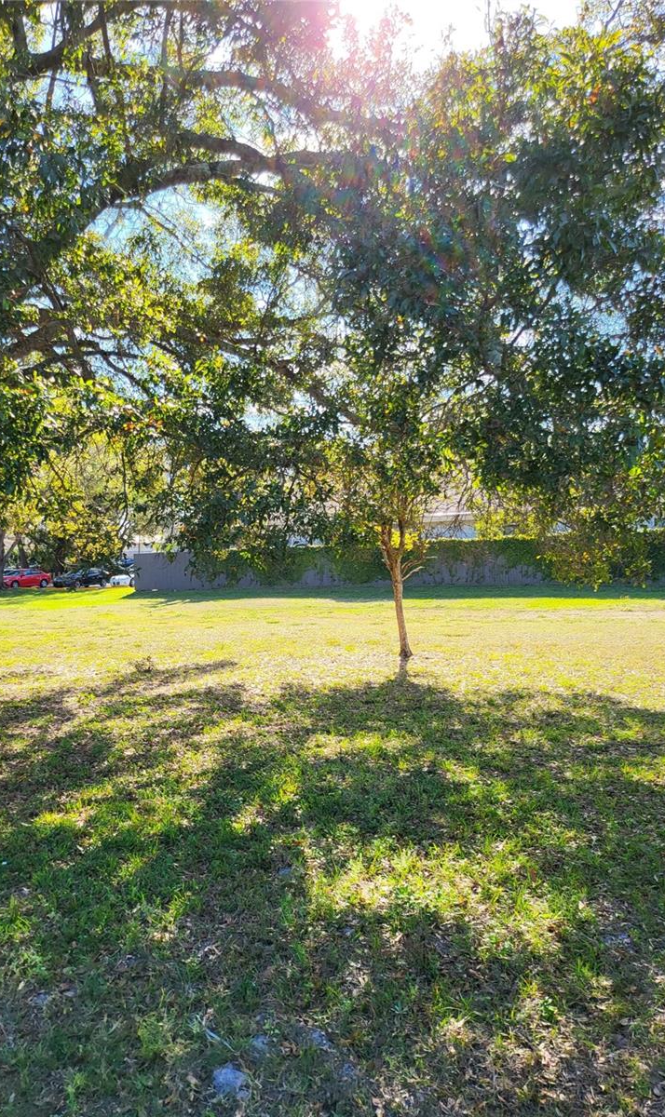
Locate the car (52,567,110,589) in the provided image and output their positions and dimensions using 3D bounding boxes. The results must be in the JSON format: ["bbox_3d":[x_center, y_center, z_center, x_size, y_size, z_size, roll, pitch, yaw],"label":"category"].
[{"bbox_3d":[-18.774,1.464,58.400,1.800,1.440,4.600,0,-1,27],"label":"car"}]

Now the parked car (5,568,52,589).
[{"bbox_3d":[-23.676,1.526,59.300,1.800,1.430,4.600,0,-1,27],"label":"parked car"}]

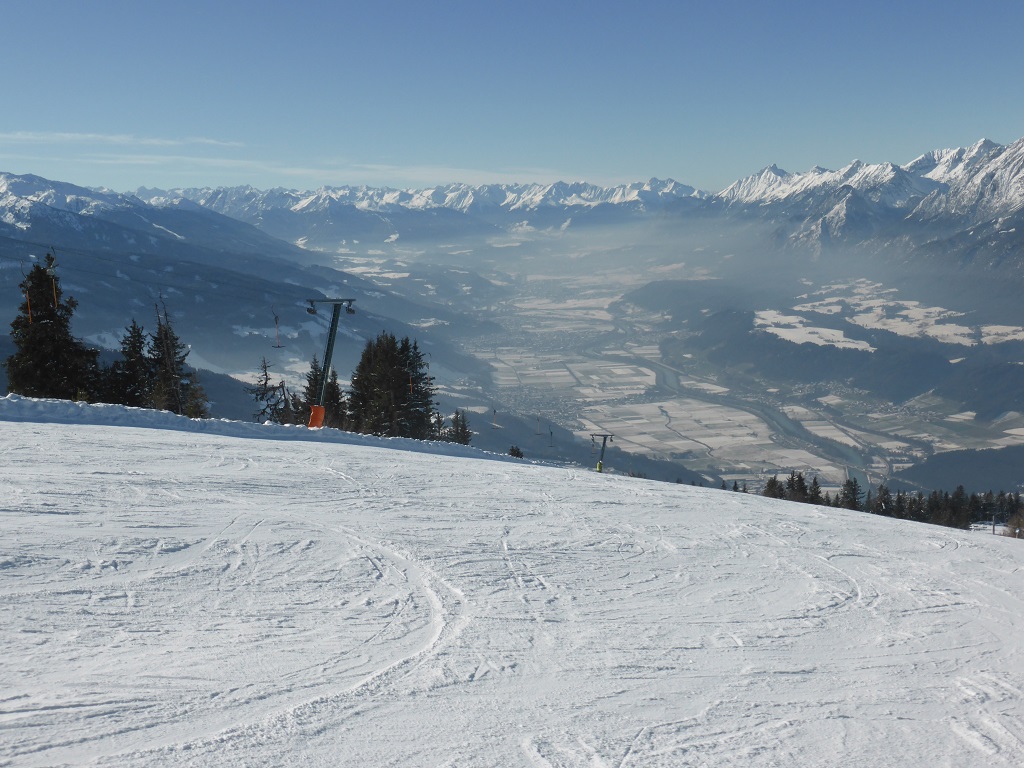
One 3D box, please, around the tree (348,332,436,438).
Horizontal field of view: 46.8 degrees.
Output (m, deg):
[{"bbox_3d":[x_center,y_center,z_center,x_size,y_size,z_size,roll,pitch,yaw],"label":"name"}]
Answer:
[{"bbox_3d":[-8.690,0.330,86.000,6.400,8.230,5.440,0,9,0],"label":"tree"}]

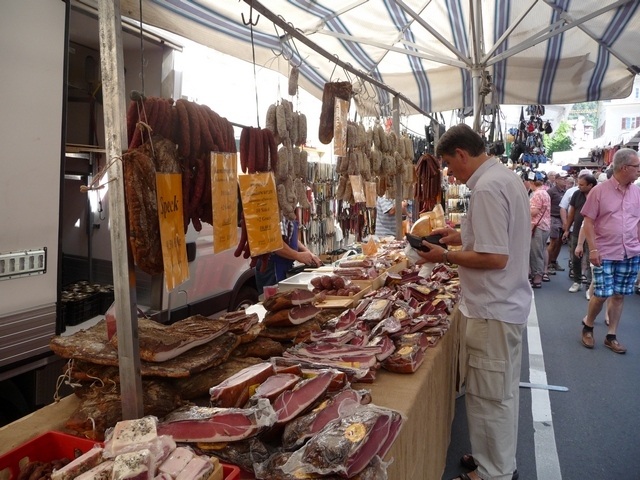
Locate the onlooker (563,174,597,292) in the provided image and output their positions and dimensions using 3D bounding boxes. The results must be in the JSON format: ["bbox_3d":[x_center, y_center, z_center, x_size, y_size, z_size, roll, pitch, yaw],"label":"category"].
[{"bbox_3d":[3.489,-0.137,7.000,0.470,1.620,0.360,6,9,40],"label":"onlooker"}]

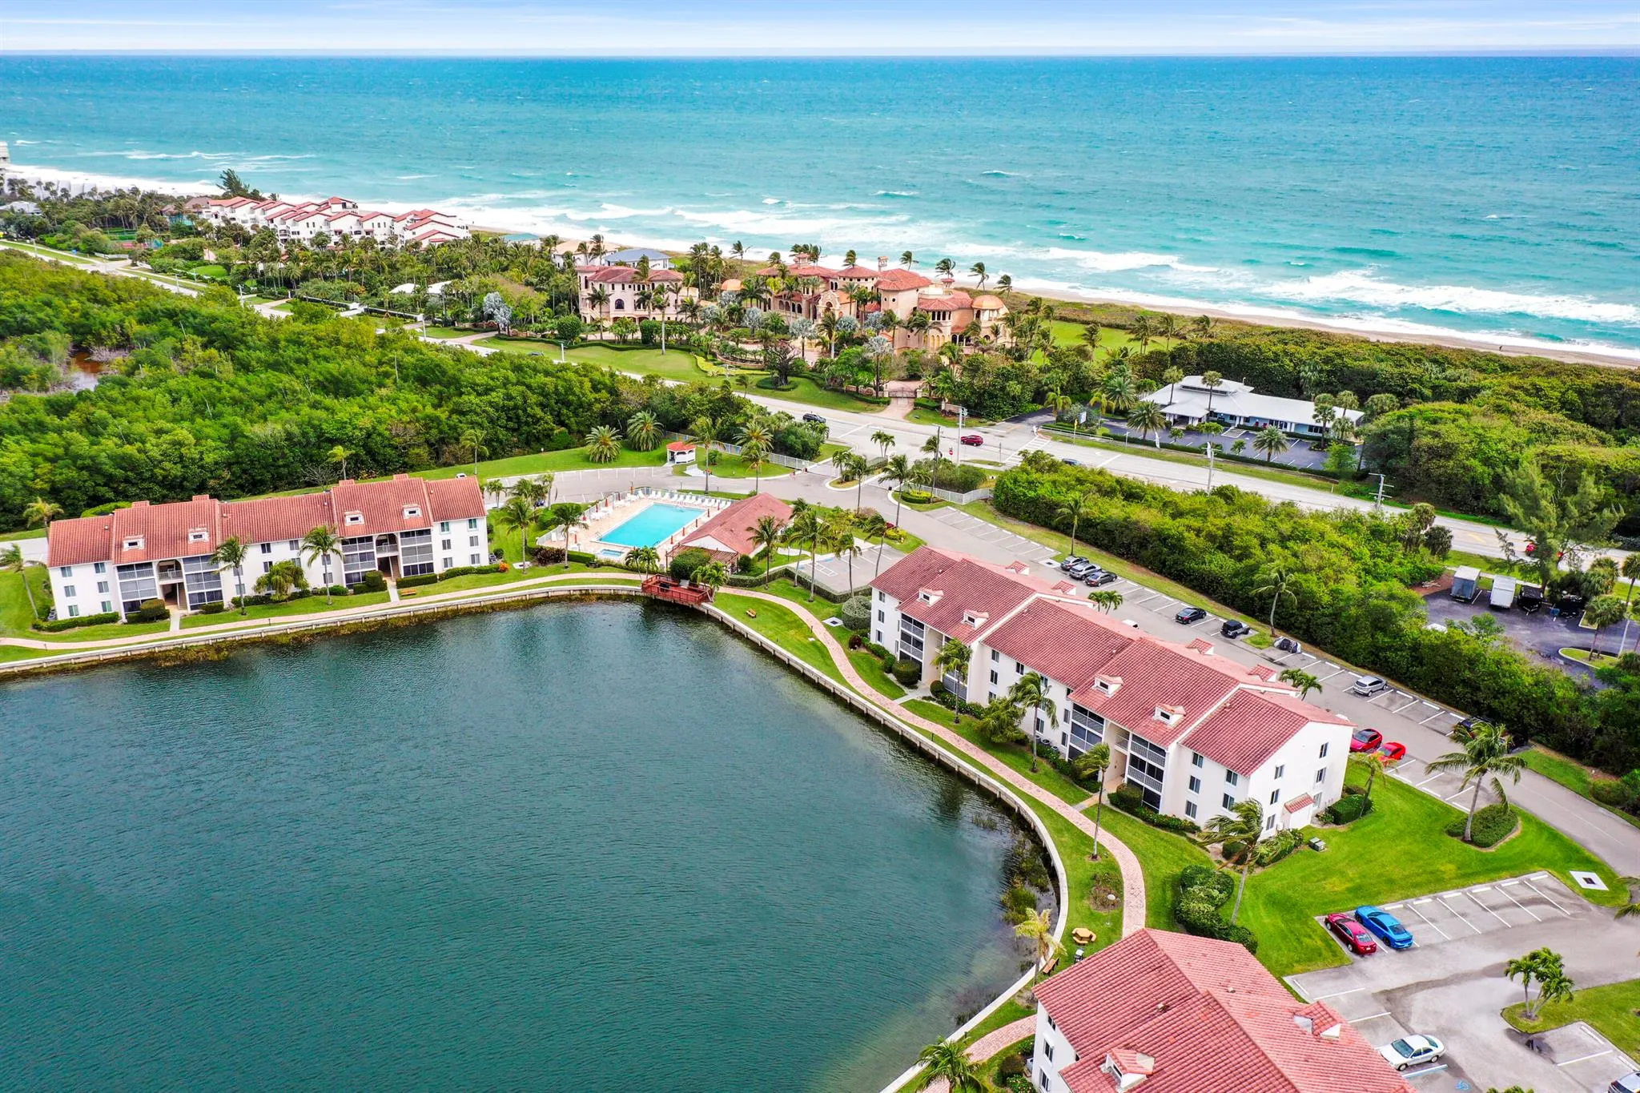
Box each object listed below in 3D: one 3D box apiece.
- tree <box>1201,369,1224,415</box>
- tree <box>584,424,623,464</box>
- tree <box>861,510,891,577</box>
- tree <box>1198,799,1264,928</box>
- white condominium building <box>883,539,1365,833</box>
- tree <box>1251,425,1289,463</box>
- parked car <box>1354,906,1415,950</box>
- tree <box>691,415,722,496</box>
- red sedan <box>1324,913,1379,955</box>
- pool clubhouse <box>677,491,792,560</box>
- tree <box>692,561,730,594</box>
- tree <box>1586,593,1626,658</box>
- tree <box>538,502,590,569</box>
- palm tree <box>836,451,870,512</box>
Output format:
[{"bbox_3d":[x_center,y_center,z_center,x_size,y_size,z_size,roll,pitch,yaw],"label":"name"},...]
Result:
[{"bbox_3d":[74.290,-28.190,242.580,3.800,10.420,3.800,0,21,0],"label":"tree"},{"bbox_3d":[-39.270,-18.449,231.054,6.700,6.700,6.700,0,21,0],"label":"tree"},{"bbox_3d":[7.657,0.770,175.774,3.900,11.000,3.900,0,21,0],"label":"tree"},{"bbox_3d":[32.620,26.005,102.753,5.343,11.963,4.809,0,21,0],"label":"tree"},{"bbox_3d":[28.506,12.790,136.913,18.034,11.800,54.703,-15,26,-33],"label":"white condominium building"},{"bbox_3d":[77.842,-17.305,220.477,6.163,7.244,6.163,0,21,0],"label":"tree"},{"bbox_3d":[46.232,31.013,104.365,1.900,1.460,5.000,-7,22,-17],"label":"parked car"},{"bbox_3d":[-18.843,-15.011,212.992,5.700,13.400,5.600,0,21,0],"label":"tree"},{"bbox_3d":[44.907,32.460,107.594,1.780,1.420,4.550,-6,22,-16],"label":"red sedan"},{"bbox_3d":[-11.590,-2.624,187.733,10.330,4.800,19.533,8,23,20],"label":"pool clubhouse"},{"bbox_3d":[-14.317,4.672,166.665,4.742,5.338,4.505,0,21,0],"label":"tree"},{"bbox_3d":[90.098,10.270,146.776,4.806,9.340,4.806,0,21,0],"label":"tree"},{"bbox_3d":[-35.810,-1.270,179.260,5.500,9.350,5.400,0,21,0],"label":"tree"},{"bbox_3d":[5.880,-9.760,200.120,4.700,10.060,4.500,0,21,0],"label":"palm tree"}]

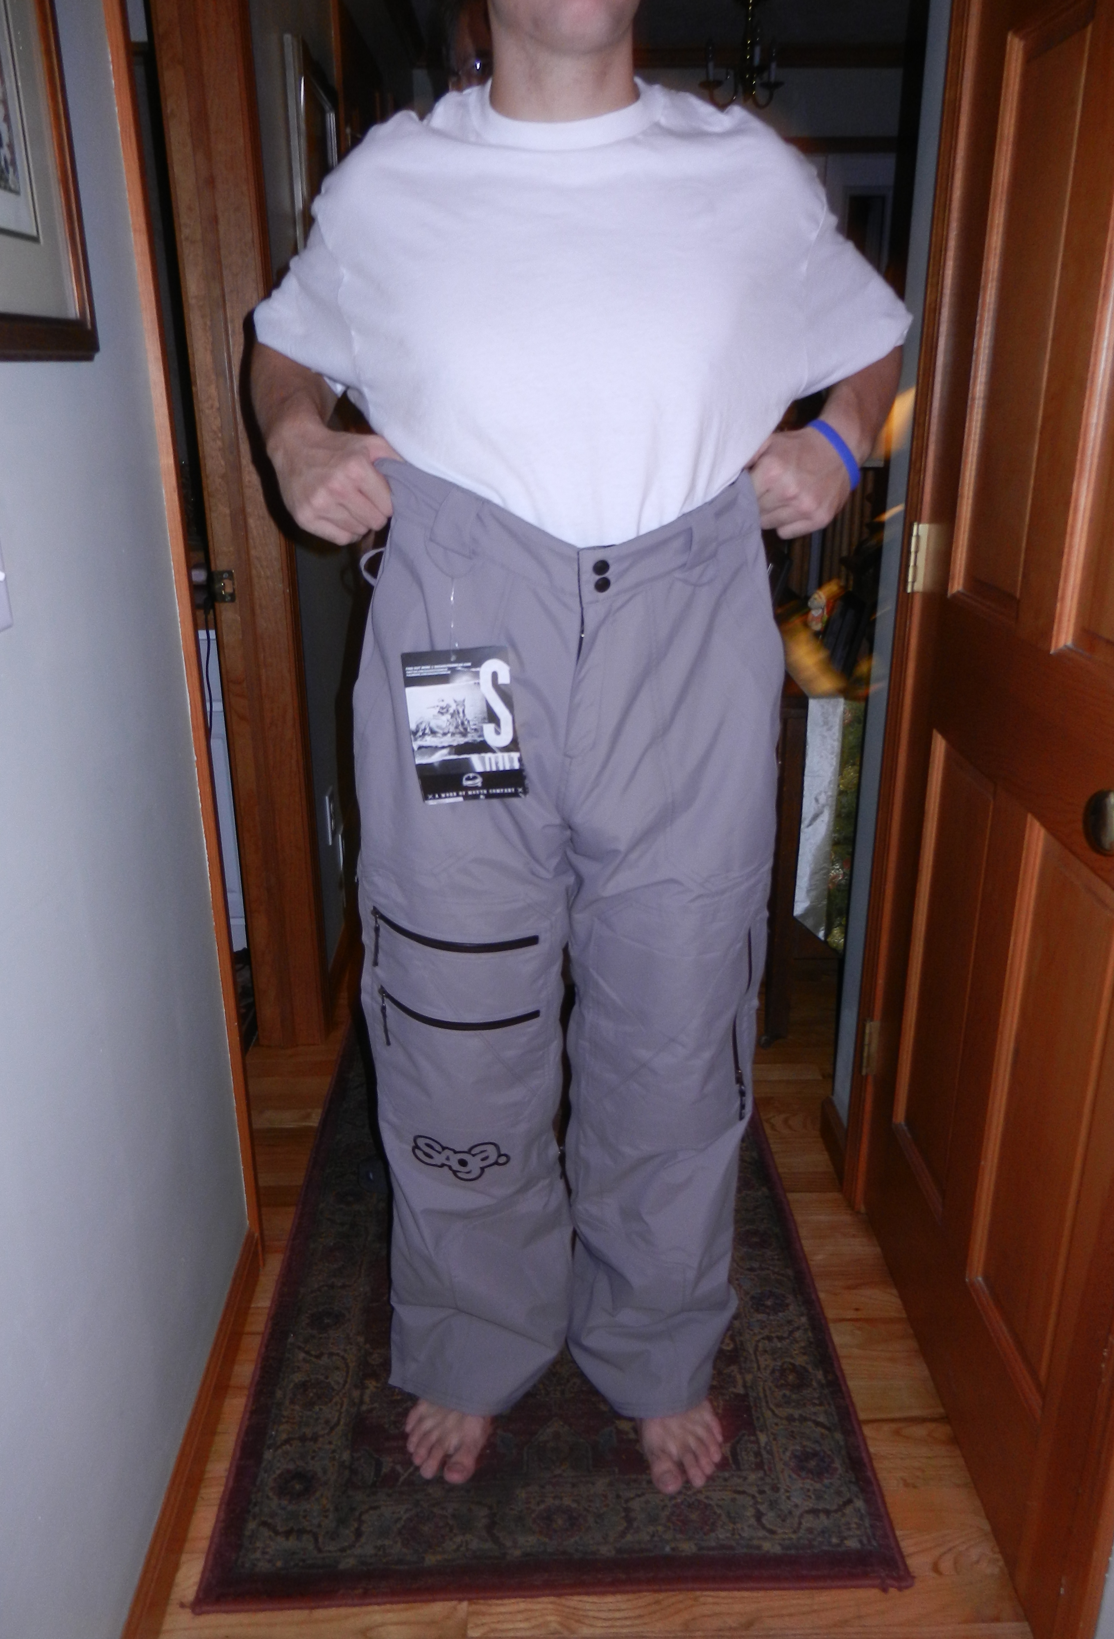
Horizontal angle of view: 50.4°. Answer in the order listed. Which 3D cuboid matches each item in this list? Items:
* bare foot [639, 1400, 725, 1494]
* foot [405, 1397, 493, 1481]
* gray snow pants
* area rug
[{"bbox_3d":[0.143,0.732,1.534,0.102,0.084,0.255,-5,21,-14],"label":"bare foot"},{"bbox_3d":[-0.121,0.728,1.549,0.102,0.084,0.255,5,21,14],"label":"foot"},{"bbox_3d":[0.015,0.189,1.395,0.460,1.170,0.300,0,20,1],"label":"gray snow pants"},{"bbox_3d":[-0.020,0.619,1.981,0.800,0.012,1.420,-1,20,-1],"label":"area rug"}]

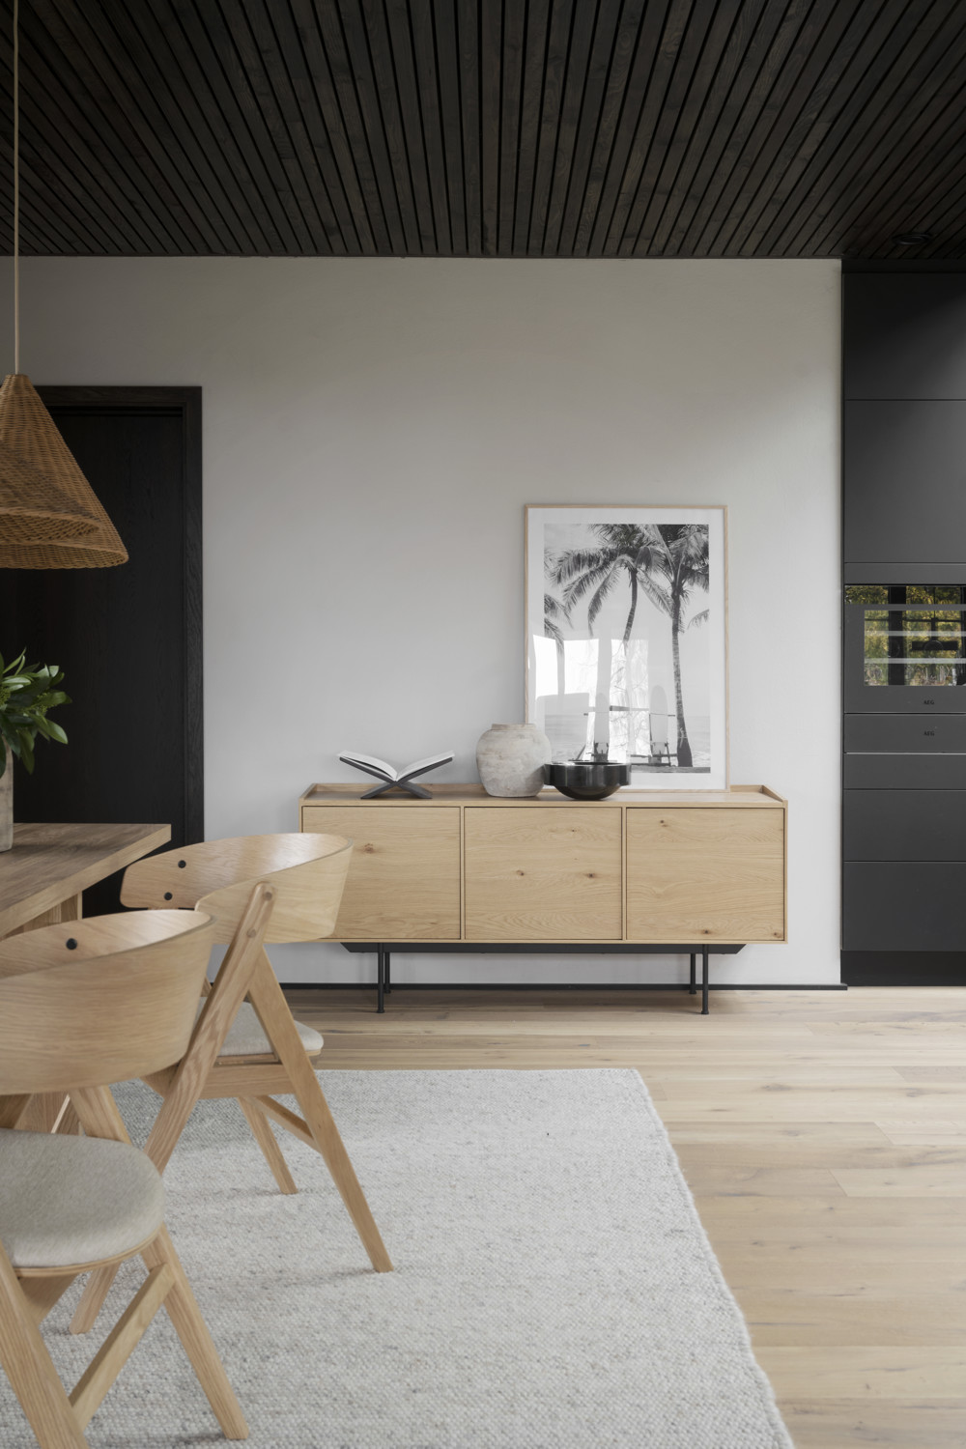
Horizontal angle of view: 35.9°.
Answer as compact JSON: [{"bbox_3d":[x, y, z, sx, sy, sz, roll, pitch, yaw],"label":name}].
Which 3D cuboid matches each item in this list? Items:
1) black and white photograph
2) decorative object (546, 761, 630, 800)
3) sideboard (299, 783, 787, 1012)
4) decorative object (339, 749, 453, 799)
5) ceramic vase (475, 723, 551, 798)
[{"bbox_3d":[0.511,-0.266,5.277,0.720,1.020,0.025,0,-2,0],"label":"black and white photograph"},{"bbox_3d":[0.351,0.188,4.984,0.290,0.119,0.278,0,1,0],"label":"decorative object"},{"bbox_3d":[0.199,0.586,5.082,1.600,0.736,0.411,0,1,0],"label":"sideboard"},{"bbox_3d":[-0.287,0.171,5.025,0.381,0.151,0.240,0,1,0],"label":"decorative object"},{"bbox_3d":[0.106,0.121,5.083,0.256,0.248,0.256,0,1,0],"label":"ceramic vase"}]

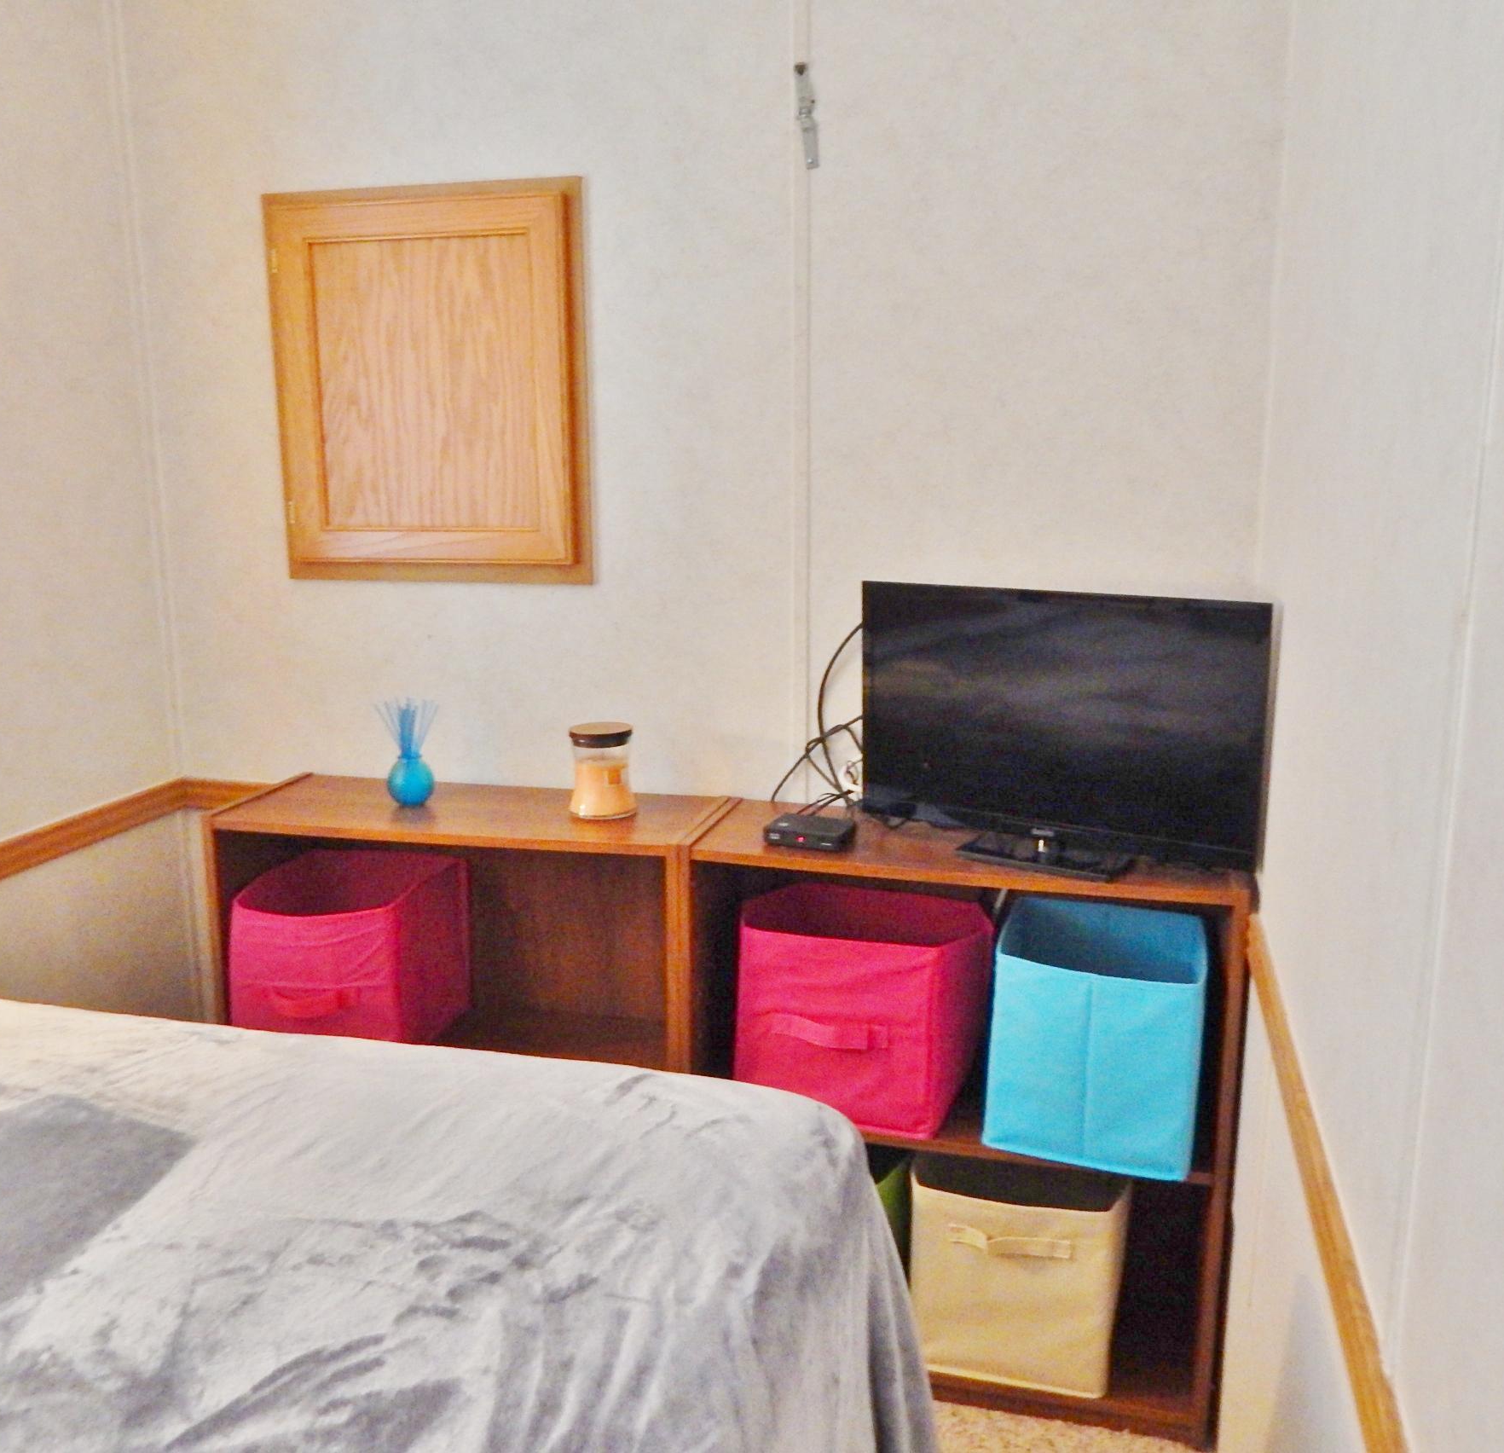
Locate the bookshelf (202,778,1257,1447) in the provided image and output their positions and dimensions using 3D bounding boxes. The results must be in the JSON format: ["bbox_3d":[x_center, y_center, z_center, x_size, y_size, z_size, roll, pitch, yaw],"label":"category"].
[{"bbox_3d":[-0.066,0.531,2.159,1.510,0.794,0.287,3,12,14],"label":"bookshelf"}]

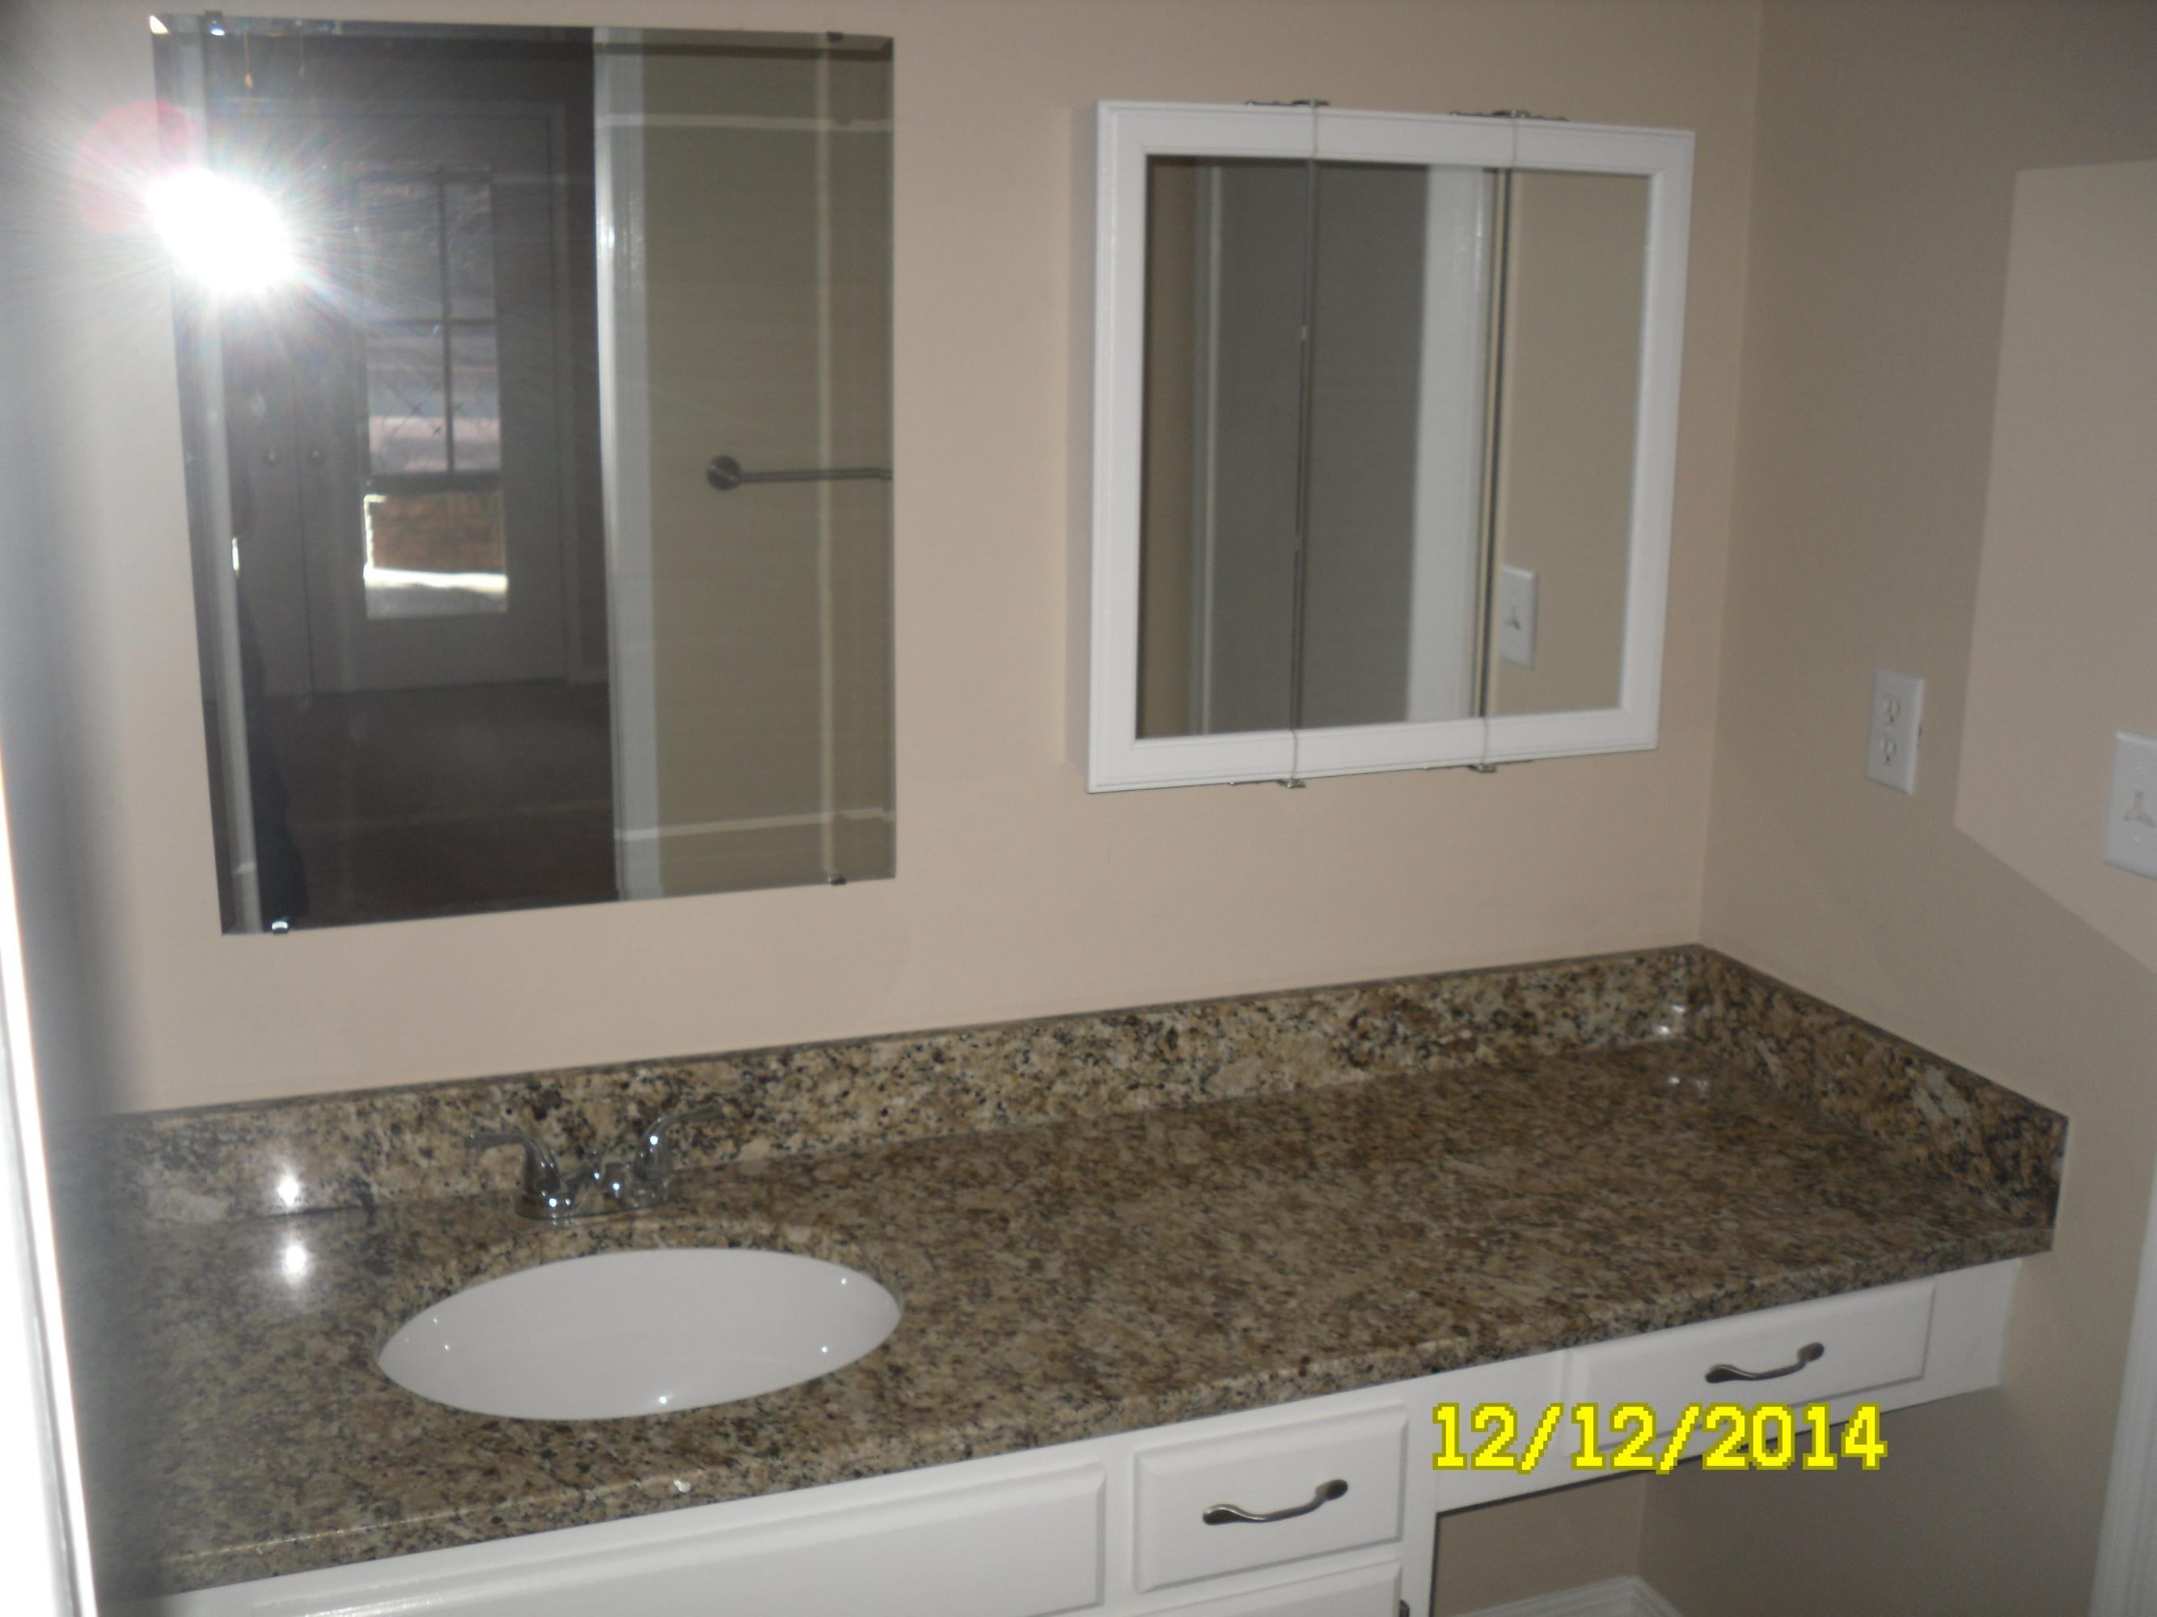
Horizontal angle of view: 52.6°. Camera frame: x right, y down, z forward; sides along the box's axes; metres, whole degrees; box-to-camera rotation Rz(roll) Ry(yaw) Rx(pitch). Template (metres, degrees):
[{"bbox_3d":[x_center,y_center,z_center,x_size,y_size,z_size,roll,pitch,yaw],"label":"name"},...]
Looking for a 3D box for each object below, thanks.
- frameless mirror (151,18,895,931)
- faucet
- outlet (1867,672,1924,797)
[{"bbox_3d":[-0.458,-0.286,1.911,0.612,0.765,0.010,-4,14,-20],"label":"frameless mirror"},{"bbox_3d":[-0.420,0.327,1.933,0.230,0.085,0.145,-4,14,-19],"label":"faucet"},{"bbox_3d":[0.785,-0.074,2.106,0.009,0.114,0.070,-4,14,-19],"label":"outlet"}]

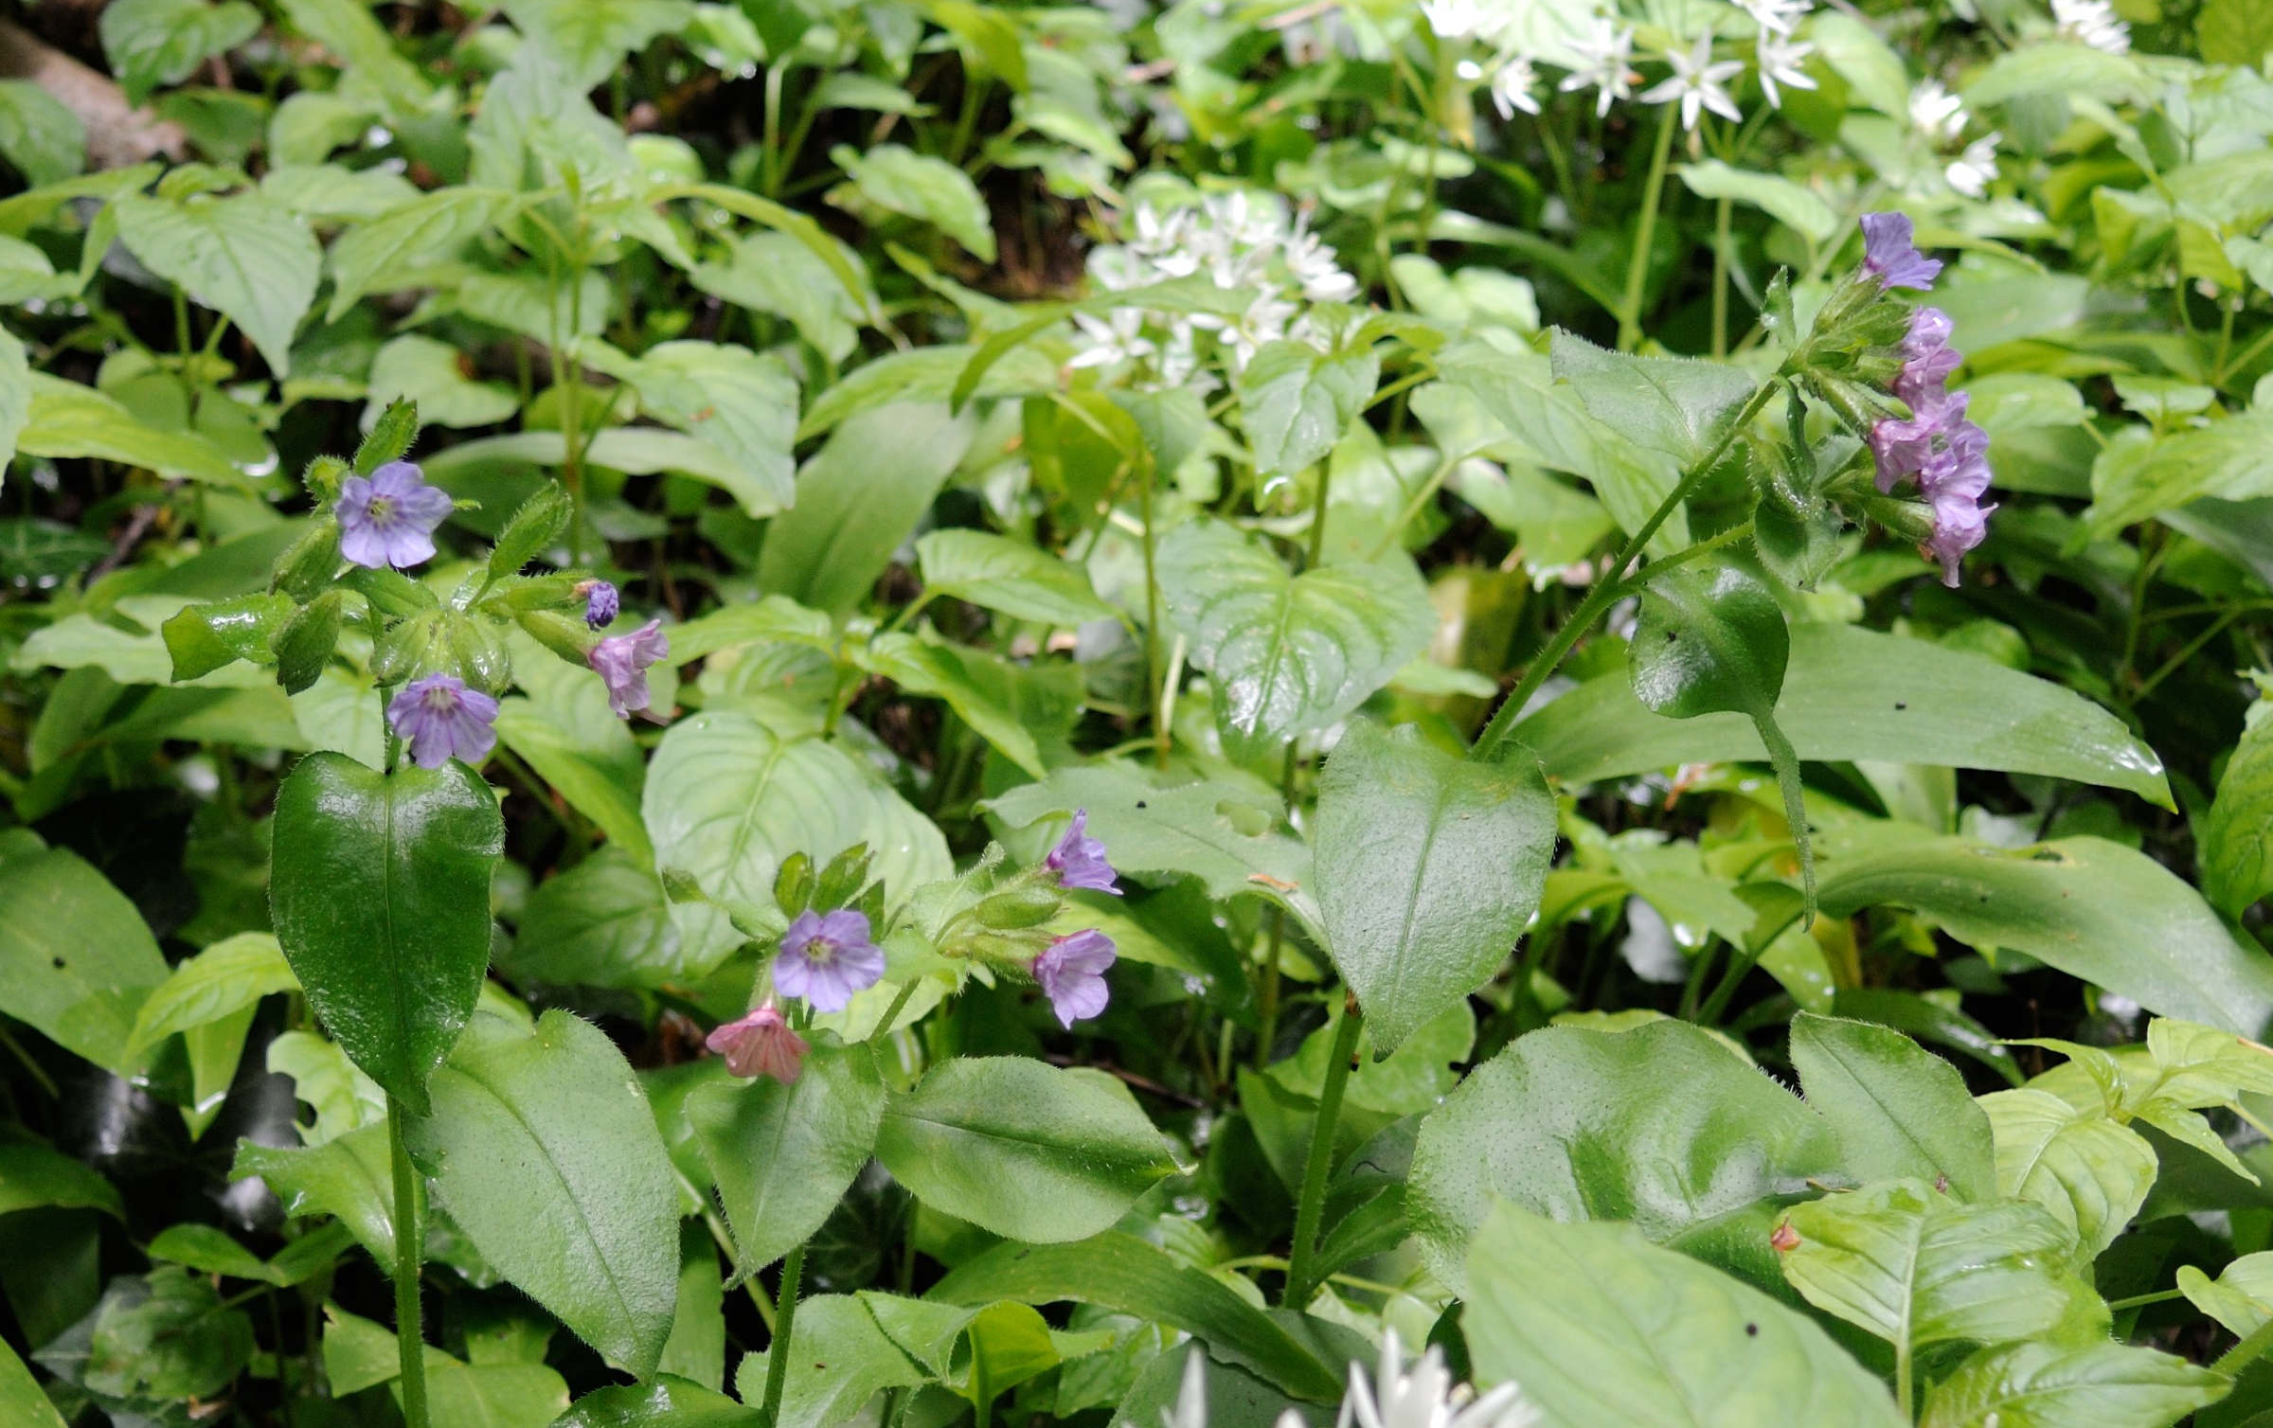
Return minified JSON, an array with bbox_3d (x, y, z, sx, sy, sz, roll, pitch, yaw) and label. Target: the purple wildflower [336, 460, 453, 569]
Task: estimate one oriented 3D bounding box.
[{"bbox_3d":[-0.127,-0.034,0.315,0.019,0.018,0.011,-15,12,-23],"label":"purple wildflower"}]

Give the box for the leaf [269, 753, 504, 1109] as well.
[{"bbox_3d":[-0.121,0.036,0.299,0.038,0.059,0.011,-9,-11,-1],"label":"leaf"}]

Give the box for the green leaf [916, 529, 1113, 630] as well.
[{"bbox_3d":[-0.025,-0.028,0.380,0.042,0.010,0.027,17,32,17],"label":"green leaf"}]

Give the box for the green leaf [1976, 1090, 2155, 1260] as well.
[{"bbox_3d":[0.151,0.076,0.300,0.028,0.010,0.034,33,47,8],"label":"green leaf"}]

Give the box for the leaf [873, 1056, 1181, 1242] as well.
[{"bbox_3d":[-0.018,0.070,0.299,0.051,0.010,0.029,11,58,1],"label":"leaf"}]

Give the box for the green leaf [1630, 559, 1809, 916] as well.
[{"bbox_3d":[0.089,0.003,0.280,0.026,0.053,0.016,3,18,8],"label":"green leaf"}]

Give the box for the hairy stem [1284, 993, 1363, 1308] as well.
[{"bbox_3d":[0.029,0.068,0.285,0.004,0.049,0.004,11,15,-3],"label":"hairy stem"}]

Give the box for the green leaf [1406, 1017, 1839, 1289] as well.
[{"bbox_3d":[0.080,0.072,0.299,0.071,0.018,0.050,-1,48,-4],"label":"green leaf"}]

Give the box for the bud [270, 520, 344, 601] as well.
[{"bbox_3d":[-0.128,-0.024,0.283,0.007,0.015,0.007,44,12,0],"label":"bud"}]

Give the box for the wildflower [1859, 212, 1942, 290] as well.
[{"bbox_3d":[0.133,-0.081,0.320,0.010,0.016,0.016,-38,39,-6],"label":"wildflower"}]

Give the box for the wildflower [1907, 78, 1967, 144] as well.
[{"bbox_3d":[0.207,-0.156,0.475,0.015,0.015,0.014,0,24,0],"label":"wildflower"}]

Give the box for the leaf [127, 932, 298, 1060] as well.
[{"bbox_3d":[-0.165,0.050,0.330,0.036,0.010,0.018,-32,44,-18],"label":"leaf"}]

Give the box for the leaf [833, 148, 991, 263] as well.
[{"bbox_3d":[-0.058,-0.133,0.480,0.048,0.014,0.024,32,44,18],"label":"leaf"}]

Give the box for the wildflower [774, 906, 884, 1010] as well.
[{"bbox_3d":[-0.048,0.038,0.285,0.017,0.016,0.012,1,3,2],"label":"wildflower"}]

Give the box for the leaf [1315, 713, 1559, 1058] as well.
[{"bbox_3d":[0.047,0.028,0.292,0.036,0.051,0.012,15,6,1],"label":"leaf"}]

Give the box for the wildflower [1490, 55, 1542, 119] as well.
[{"bbox_3d":[0.087,-0.143,0.420,0.011,0.015,0.013,24,38,35],"label":"wildflower"}]

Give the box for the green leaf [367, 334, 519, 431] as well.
[{"bbox_3d":[-0.158,-0.076,0.420,0.034,0.009,0.023,18,44,12],"label":"green leaf"}]

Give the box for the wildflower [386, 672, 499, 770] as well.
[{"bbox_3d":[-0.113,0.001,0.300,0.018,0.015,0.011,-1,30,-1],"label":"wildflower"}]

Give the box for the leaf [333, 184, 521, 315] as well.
[{"bbox_3d":[-0.173,-0.112,0.445,0.030,0.012,0.046,33,44,31],"label":"leaf"}]

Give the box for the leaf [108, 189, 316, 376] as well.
[{"bbox_3d":[-0.217,-0.102,0.435,0.040,0.012,0.048,-27,56,-24],"label":"leaf"}]

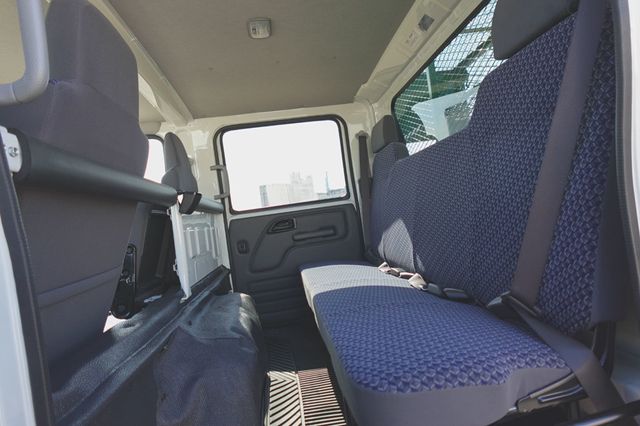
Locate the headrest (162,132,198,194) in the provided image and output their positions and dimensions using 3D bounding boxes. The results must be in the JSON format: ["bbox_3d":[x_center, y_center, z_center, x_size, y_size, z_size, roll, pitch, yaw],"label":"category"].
[{"bbox_3d":[-0.567,-0.195,1.445,0.095,0.235,0.235,-4,-2,-6],"label":"headrest"}]

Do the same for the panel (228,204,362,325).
[{"bbox_3d":[-0.106,0.279,1.891,0.705,0.580,0.070,-8,-1,-6],"label":"panel"}]

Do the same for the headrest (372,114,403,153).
[{"bbox_3d":[0.328,-0.384,1.740,0.090,0.135,0.220,-1,-2,-6],"label":"headrest"}]

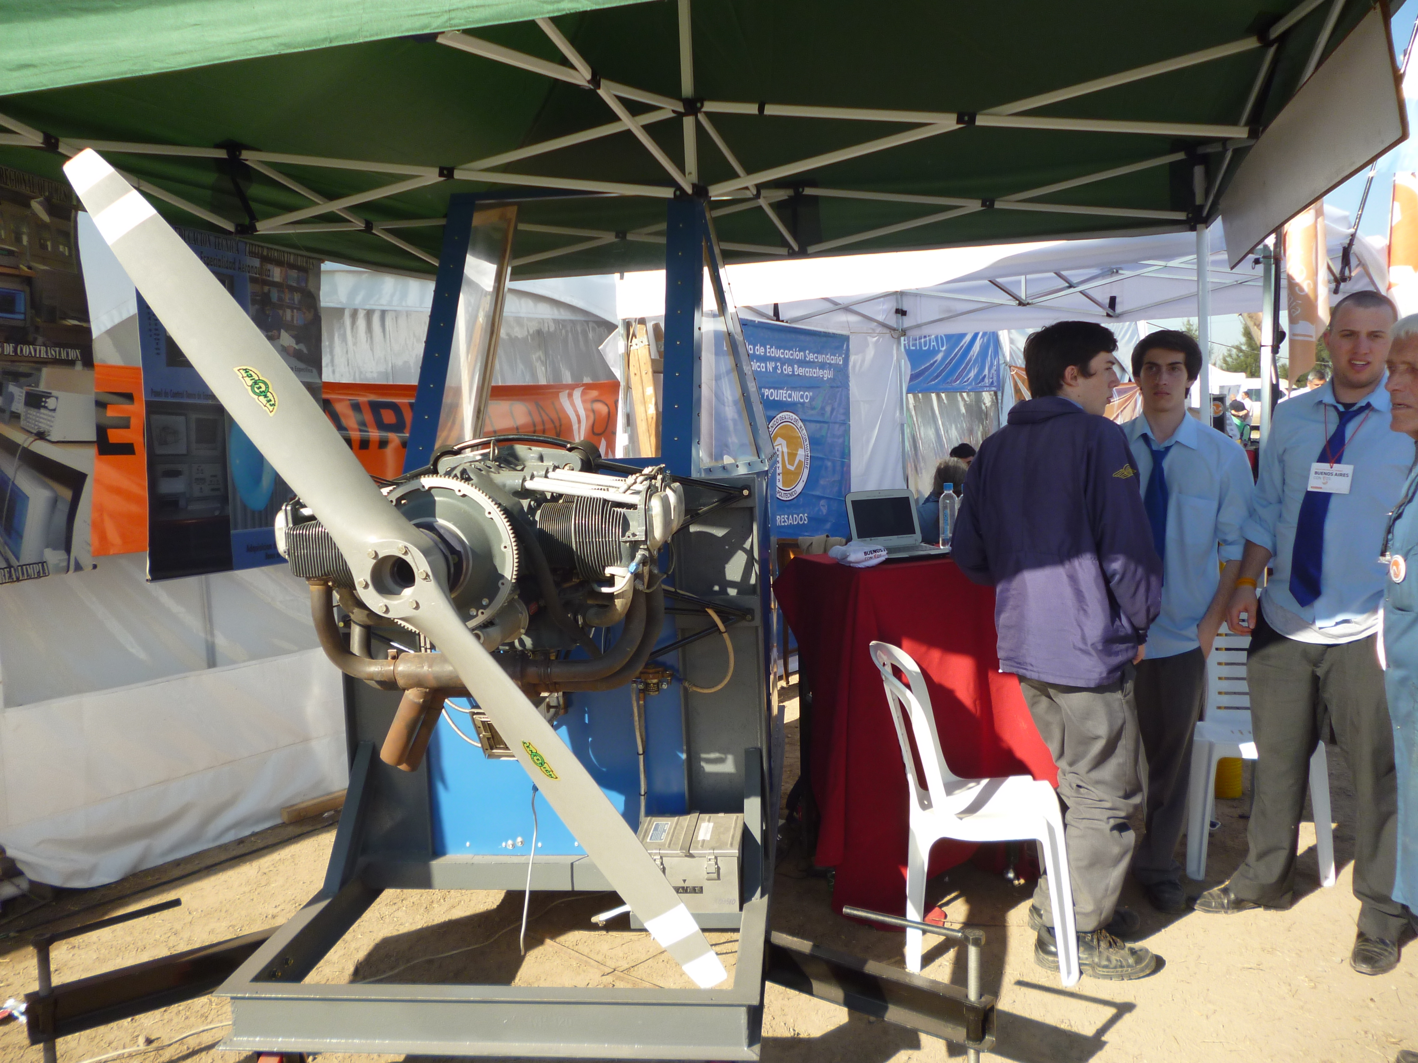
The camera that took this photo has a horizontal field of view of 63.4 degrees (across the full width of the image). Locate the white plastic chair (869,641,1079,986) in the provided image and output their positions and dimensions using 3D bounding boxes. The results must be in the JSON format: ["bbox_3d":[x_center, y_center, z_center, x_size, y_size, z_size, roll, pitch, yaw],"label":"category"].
[{"bbox_3d":[0.725,0.736,3.202,0.530,0.870,0.450,-1,5,9],"label":"white plastic chair"}]

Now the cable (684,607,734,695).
[{"bbox_3d":[-0.001,0.306,2.950,0.130,0.215,0.080,-1,5,5],"label":"cable"}]

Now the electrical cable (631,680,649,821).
[{"bbox_3d":[-0.184,0.585,3.020,0.043,0.365,0.040,-1,5,5],"label":"electrical cable"}]

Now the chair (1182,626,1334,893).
[{"bbox_3d":[1.794,0.650,3.791,0.450,0.870,0.530,0,6,17],"label":"chair"}]

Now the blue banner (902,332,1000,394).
[{"bbox_3d":[1.688,-1.186,8.000,0.700,0.440,0.030,-1,5,5],"label":"blue banner"}]

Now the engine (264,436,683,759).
[{"bbox_3d":[-0.473,0.118,2.632,0.830,0.670,0.700,-1,5,5],"label":"engine"}]

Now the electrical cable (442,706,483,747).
[{"bbox_3d":[-0.571,0.452,2.650,0.100,0.100,0.060,-1,5,5],"label":"electrical cable"}]

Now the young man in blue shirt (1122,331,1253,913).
[{"bbox_3d":[1.405,0.261,3.454,0.500,1.730,0.330,1,6,25],"label":"young man in blue shirt"}]

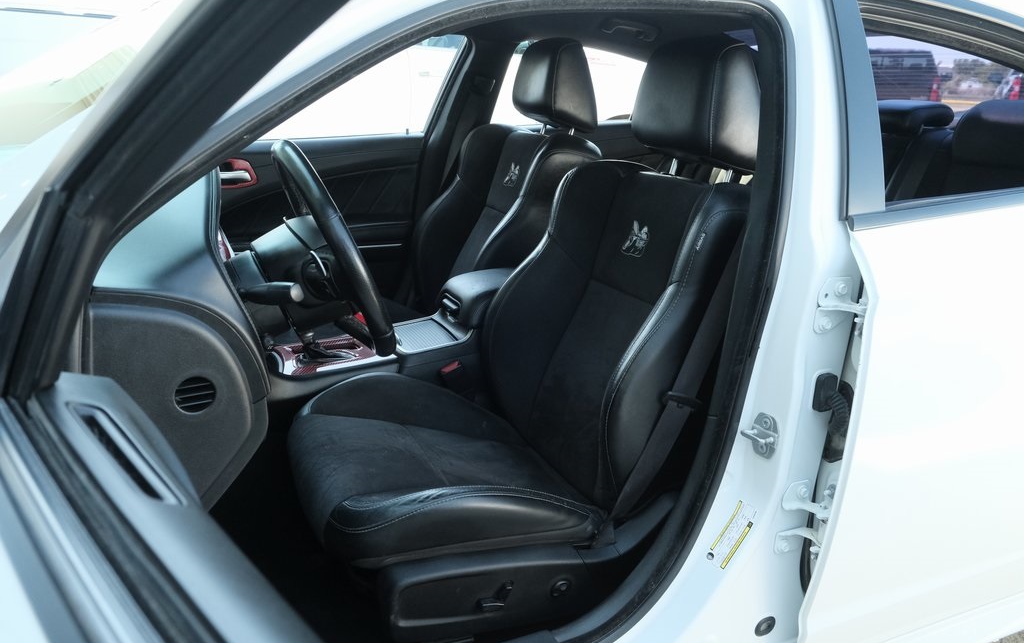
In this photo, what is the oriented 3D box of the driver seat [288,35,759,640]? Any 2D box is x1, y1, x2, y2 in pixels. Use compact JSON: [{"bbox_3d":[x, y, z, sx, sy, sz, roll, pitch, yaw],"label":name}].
[{"bbox_3d":[0.019,-0.034,1.388,0.880,0.900,0.570,-10,22,-21],"label":"driver seat"}]

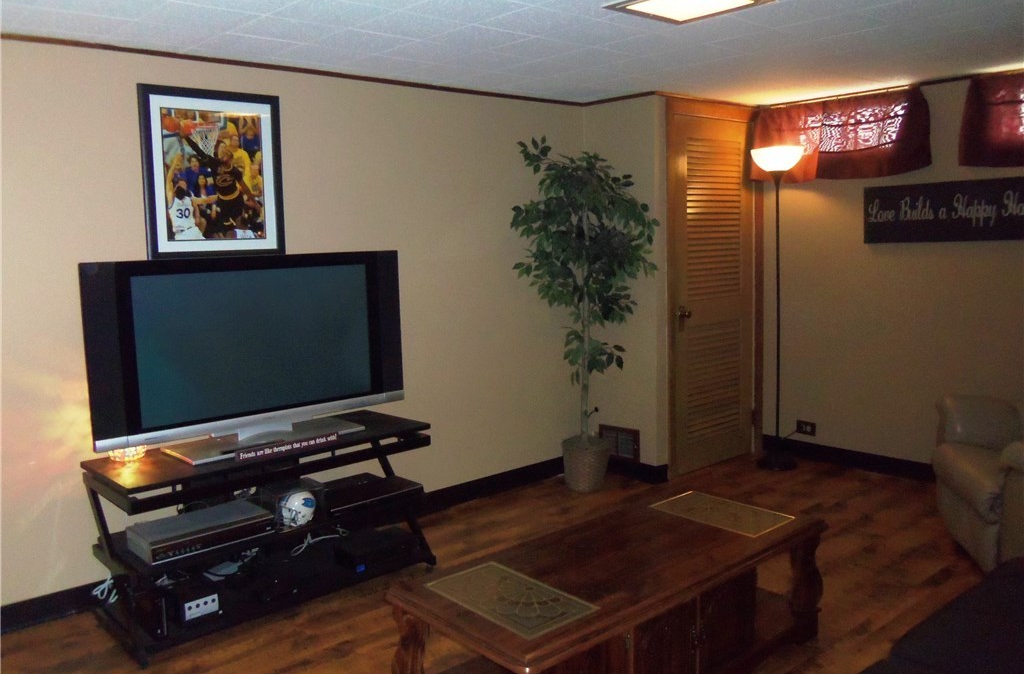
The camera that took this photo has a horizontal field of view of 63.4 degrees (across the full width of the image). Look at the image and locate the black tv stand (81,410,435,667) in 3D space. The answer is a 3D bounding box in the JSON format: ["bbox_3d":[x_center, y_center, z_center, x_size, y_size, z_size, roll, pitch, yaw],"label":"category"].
[{"bbox_3d":[-0.937,0.708,3.257,1.206,0.600,0.518,-7,9,-40],"label":"black tv stand"}]

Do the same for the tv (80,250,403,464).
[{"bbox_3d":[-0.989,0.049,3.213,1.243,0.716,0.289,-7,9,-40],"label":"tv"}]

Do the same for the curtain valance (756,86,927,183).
[{"bbox_3d":[1.803,-1.100,4.599,0.130,0.456,0.966,-7,9,-40],"label":"curtain valance"}]

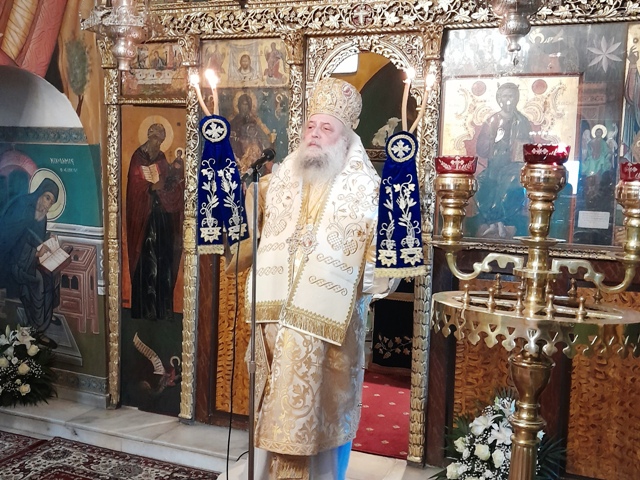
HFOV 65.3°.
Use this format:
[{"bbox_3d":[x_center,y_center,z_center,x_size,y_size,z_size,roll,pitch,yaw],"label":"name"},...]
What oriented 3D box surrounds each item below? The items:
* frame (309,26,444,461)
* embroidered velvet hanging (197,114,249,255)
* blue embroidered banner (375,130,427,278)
[{"bbox_3d":[0.236,0.055,2.565,0.685,2.146,0.130,4,6,15],"label":"frame"},{"bbox_3d":[-0.395,-0.225,2.020,0.205,0.565,0.080,0,6,-4],"label":"embroidered velvet hanging"},{"bbox_3d":[0.300,-0.132,1.860,0.195,0.550,0.080,1,6,13],"label":"blue embroidered banner"}]

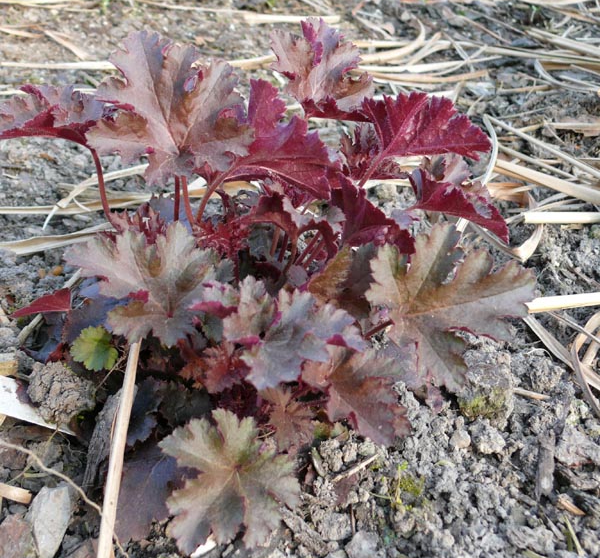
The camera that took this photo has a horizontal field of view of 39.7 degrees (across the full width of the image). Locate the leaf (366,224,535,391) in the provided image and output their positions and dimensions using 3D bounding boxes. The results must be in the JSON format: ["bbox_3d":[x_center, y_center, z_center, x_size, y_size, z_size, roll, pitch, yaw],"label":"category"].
[{"bbox_3d":[0.101,0.019,0.560,0.100,0.024,0.108,-13,62,-13],"label":"leaf"}]

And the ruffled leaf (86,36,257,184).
[{"bbox_3d":[-0.077,-0.102,0.505,0.096,0.088,0.035,0,1,0],"label":"ruffled leaf"}]

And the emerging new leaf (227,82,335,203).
[{"bbox_3d":[-0.011,-0.087,0.520,0.066,0.060,0.050,0,36,0],"label":"emerging new leaf"}]

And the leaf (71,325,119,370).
[{"bbox_3d":[-0.134,0.045,0.543,0.029,0.008,0.027,12,59,14],"label":"leaf"}]

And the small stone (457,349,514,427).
[{"bbox_3d":[0.117,0.071,0.535,0.037,0.036,0.038,0,36,0],"label":"small stone"}]

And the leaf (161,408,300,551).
[{"bbox_3d":[-0.038,0.113,0.465,0.073,0.018,0.072,9,60,2],"label":"leaf"}]

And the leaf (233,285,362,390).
[{"bbox_3d":[0.000,0.037,0.505,0.075,0.022,0.067,11,54,8],"label":"leaf"}]

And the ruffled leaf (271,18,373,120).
[{"bbox_3d":[0.014,-0.144,0.575,0.068,0.064,0.035,0,11,0],"label":"ruffled leaf"}]

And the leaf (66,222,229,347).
[{"bbox_3d":[-0.099,0.004,0.540,0.098,0.026,0.088,-27,53,-14],"label":"leaf"}]

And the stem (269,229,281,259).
[{"bbox_3d":[-0.018,-0.027,0.604,0.004,0.023,0.004,16,31,-2],"label":"stem"}]

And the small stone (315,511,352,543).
[{"bbox_3d":[0.018,0.138,0.463,0.021,0.013,0.014,0,36,0],"label":"small stone"}]

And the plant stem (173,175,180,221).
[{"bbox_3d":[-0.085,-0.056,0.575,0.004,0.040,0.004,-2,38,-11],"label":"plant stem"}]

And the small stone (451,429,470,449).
[{"bbox_3d":[0.103,0.103,0.534,0.012,0.009,0.011,5,38,7],"label":"small stone"}]

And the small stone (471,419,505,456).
[{"bbox_3d":[0.119,0.101,0.528,0.019,0.015,0.018,0,38,0],"label":"small stone"}]

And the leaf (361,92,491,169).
[{"bbox_3d":[0.082,-0.101,0.560,0.087,0.037,0.055,0,36,0],"label":"leaf"}]

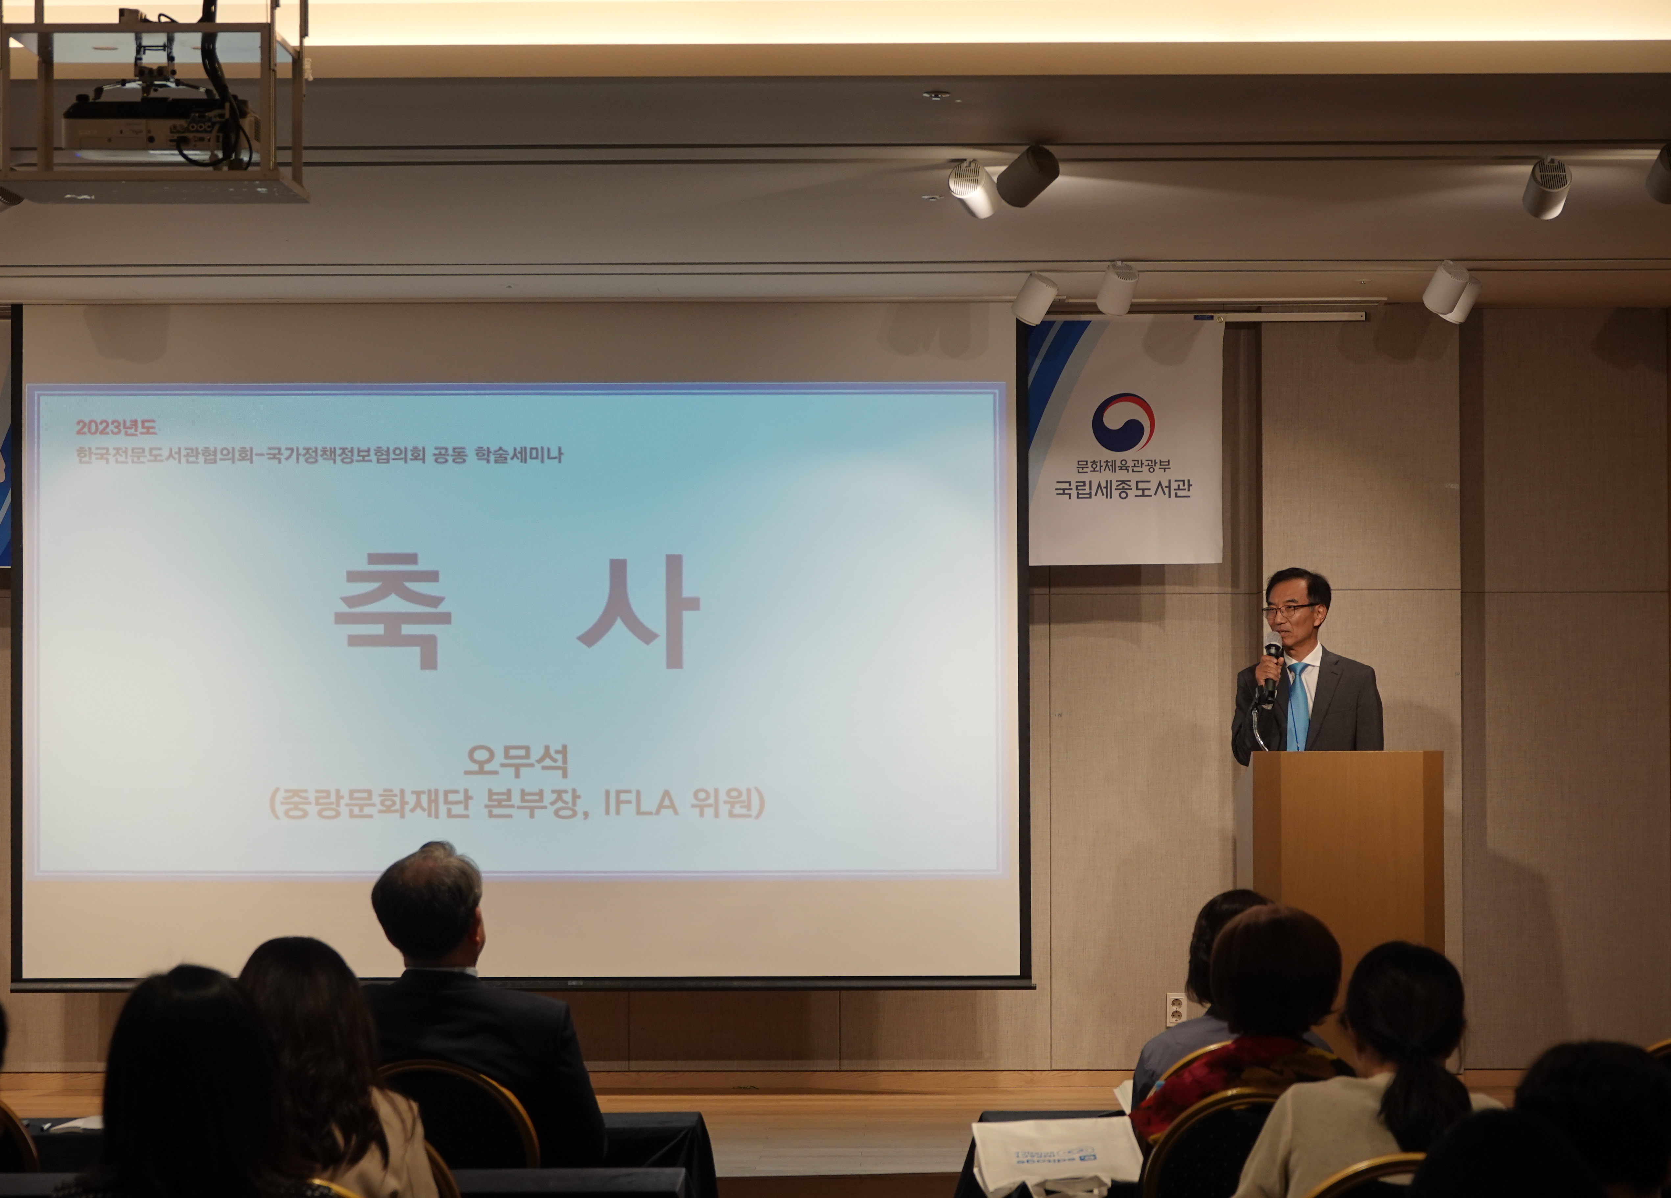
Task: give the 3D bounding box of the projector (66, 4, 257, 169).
[{"bbox_3d":[-1.424,-1.080,9.250,0.400,0.320,0.330,0,-2,3],"label":"projector"}]

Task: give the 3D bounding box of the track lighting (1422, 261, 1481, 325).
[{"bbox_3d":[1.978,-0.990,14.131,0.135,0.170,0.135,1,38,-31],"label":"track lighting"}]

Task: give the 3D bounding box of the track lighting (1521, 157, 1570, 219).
[{"bbox_3d":[1.792,-1.028,11.040,0.100,0.100,0.122,0,-32,-5],"label":"track lighting"}]

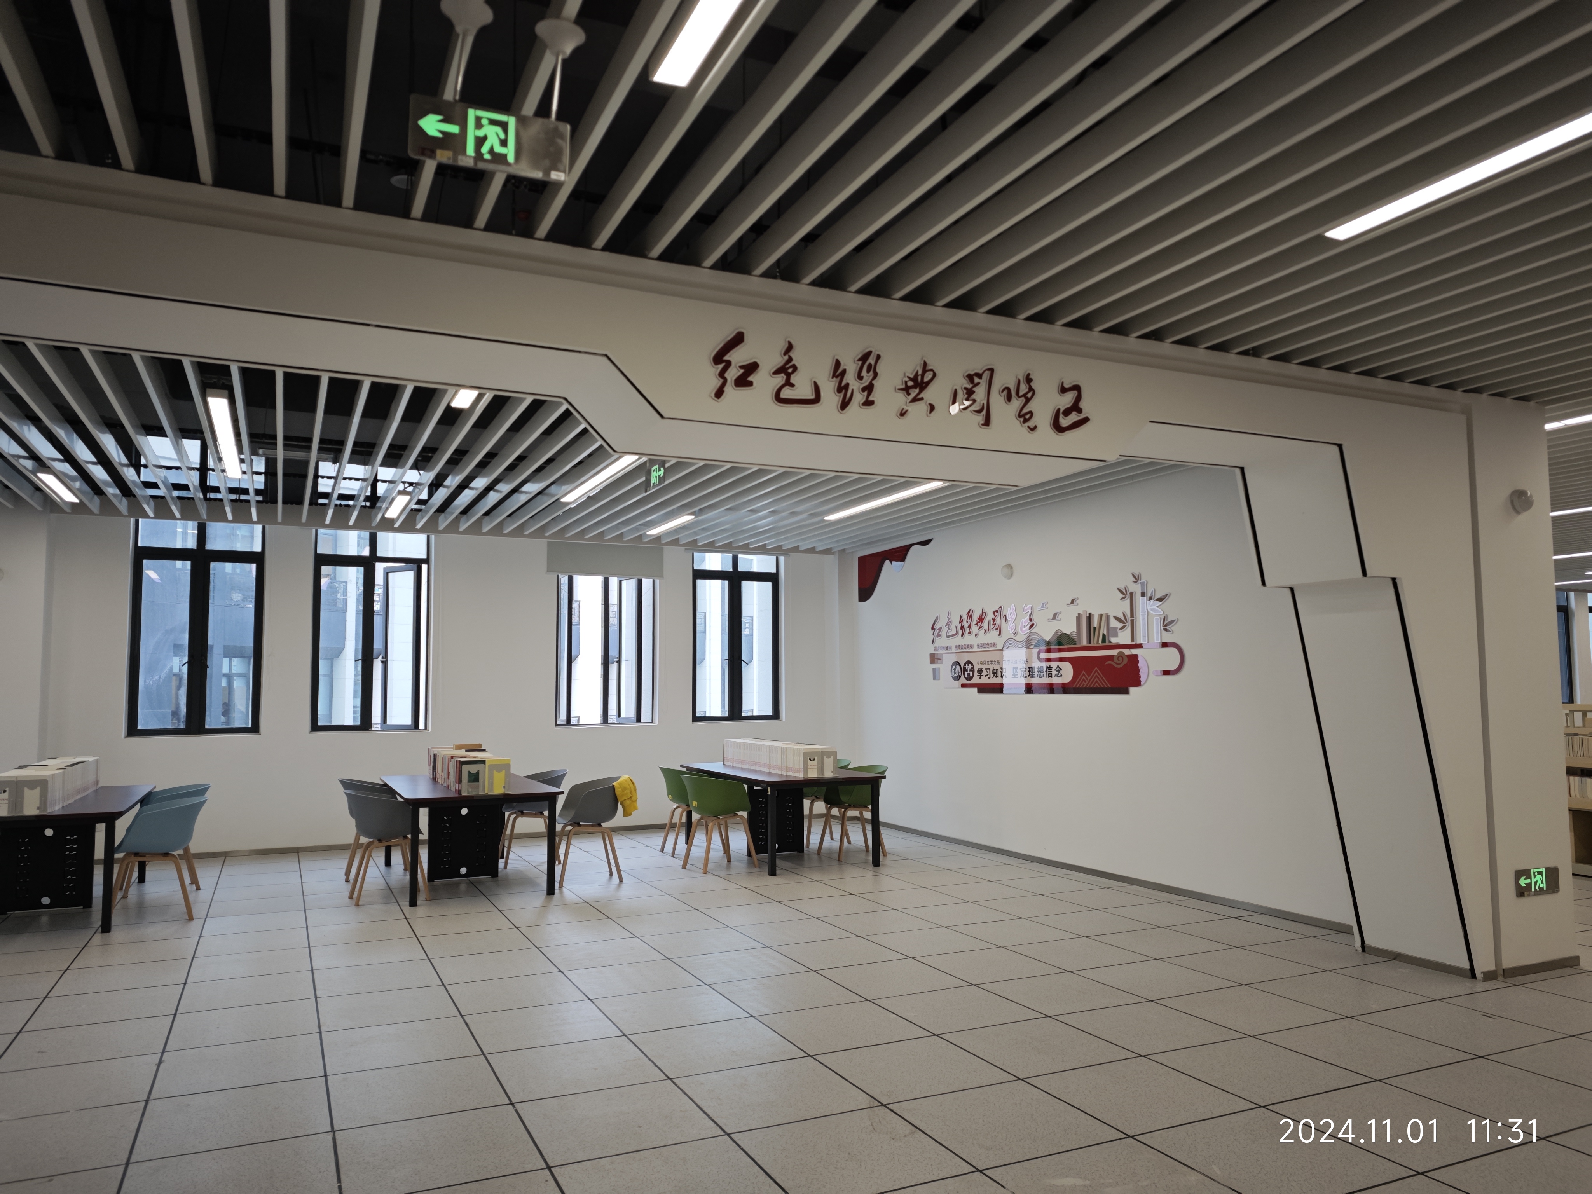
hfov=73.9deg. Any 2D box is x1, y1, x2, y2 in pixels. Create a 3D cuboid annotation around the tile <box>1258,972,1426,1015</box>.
[{"bbox_3d":[2.676,1.954,5.216,0.585,0.020,0.585,2,-6,-25],"label":"tile"}]

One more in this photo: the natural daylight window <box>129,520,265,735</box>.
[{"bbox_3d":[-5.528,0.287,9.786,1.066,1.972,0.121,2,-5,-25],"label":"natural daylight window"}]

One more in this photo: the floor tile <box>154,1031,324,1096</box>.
[{"bbox_3d":[-2.226,1.886,4.250,0.600,0.020,0.600,2,-6,-25],"label":"floor tile"}]

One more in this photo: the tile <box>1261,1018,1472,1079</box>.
[{"bbox_3d":[2.392,1.906,4.465,0.600,0.020,0.600,2,-5,-25],"label":"tile"}]

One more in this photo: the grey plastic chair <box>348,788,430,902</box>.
[{"bbox_3d":[-3.021,1.825,7.795,0.560,0.790,0.580,2,-5,-25],"label":"grey plastic chair"}]

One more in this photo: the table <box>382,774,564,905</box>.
[{"bbox_3d":[-2.692,1.902,8.581,1.117,0.754,2.133,2,-5,-25],"label":"table"}]

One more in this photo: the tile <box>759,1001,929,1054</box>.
[{"bbox_3d":[0.207,1.914,4.709,0.585,0.020,0.585,2,-6,-25],"label":"tile"}]

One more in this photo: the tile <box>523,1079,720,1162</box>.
[{"bbox_3d":[-0.639,1.868,3.768,0.600,0.020,0.600,2,-5,-25],"label":"tile"}]

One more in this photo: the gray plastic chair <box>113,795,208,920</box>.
[{"bbox_3d":[-4.326,1.780,7.187,0.560,0.790,0.580,2,-5,-25],"label":"gray plastic chair"}]

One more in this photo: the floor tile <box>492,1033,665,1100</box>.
[{"bbox_3d":[-0.881,1.876,4.201,0.600,0.020,0.600,2,-6,-25],"label":"floor tile"}]

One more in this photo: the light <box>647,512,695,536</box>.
[{"bbox_3d":[-1.252,-0.739,10.583,0.100,0.060,1.220,2,-5,-25],"label":"light"}]

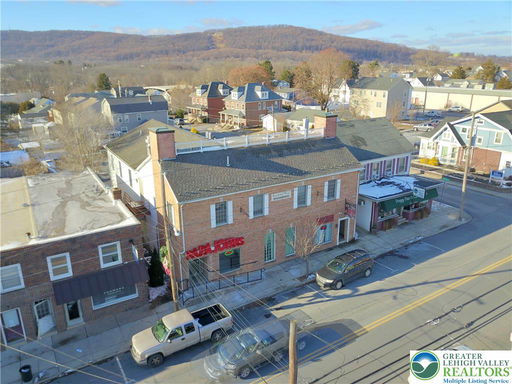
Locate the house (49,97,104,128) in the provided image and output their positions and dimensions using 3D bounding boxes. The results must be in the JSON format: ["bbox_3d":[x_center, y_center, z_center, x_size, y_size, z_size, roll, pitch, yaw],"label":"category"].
[{"bbox_3d":[-49.021,-22.298,105.918,11.000,8.000,13.000,-11,21,-29],"label":"house"}]

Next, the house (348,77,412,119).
[{"bbox_3d":[39.883,-30.654,124.433,11.100,11.400,16.300,-11,20,-30],"label":"house"}]

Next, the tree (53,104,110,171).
[{"bbox_3d":[-24.177,-7.551,53.287,7.900,9.600,7.900,-11,21,-30],"label":"tree"}]

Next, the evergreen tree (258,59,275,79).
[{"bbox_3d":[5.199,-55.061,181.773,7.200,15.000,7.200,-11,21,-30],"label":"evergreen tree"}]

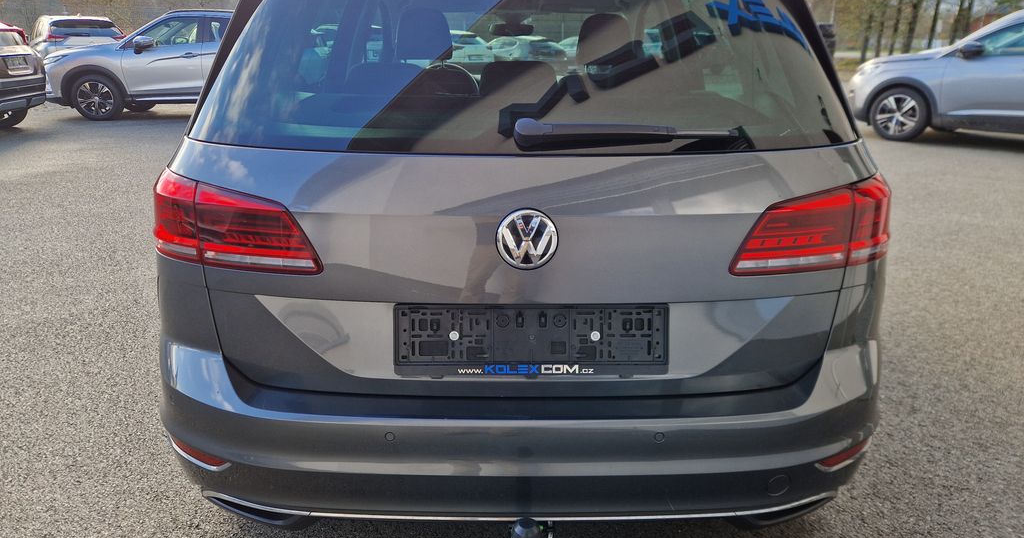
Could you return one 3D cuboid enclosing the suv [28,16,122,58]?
[{"bbox_3d":[-11.683,-5.776,18.074,1.820,1.690,4.600,-17,25,-40],"label":"suv"}]

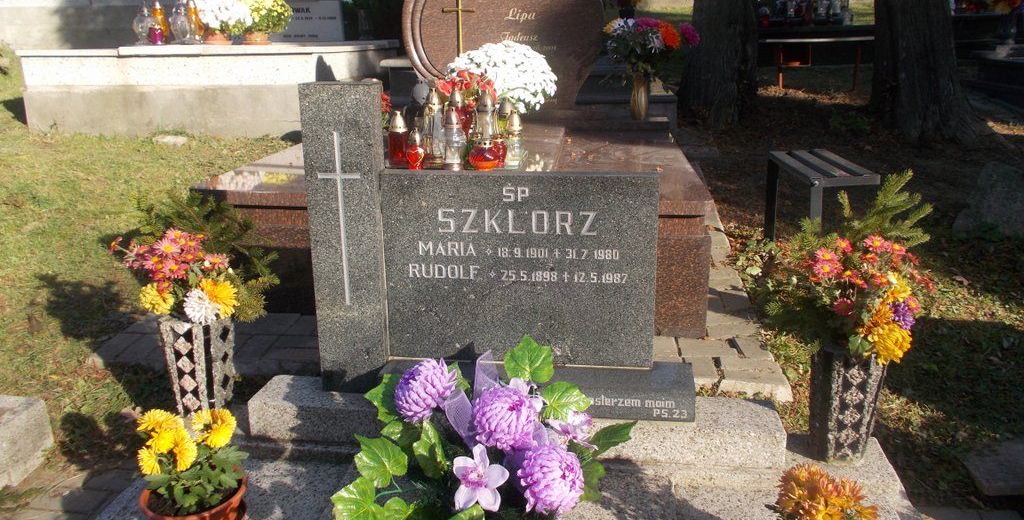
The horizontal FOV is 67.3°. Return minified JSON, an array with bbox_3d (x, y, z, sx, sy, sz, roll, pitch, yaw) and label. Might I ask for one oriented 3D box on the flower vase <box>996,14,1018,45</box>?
[{"bbox_3d":[4.188,-1.948,6.500,0.150,0.260,0.150,1,14,7],"label":"flower vase"}]

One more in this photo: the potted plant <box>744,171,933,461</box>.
[{"bbox_3d":[0.748,0.140,1.810,0.410,0.670,0.350,1,15,9],"label":"potted plant"}]

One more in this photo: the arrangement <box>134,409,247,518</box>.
[{"bbox_3d":[-0.627,0.399,1.500,0.190,0.165,0.175,1,14,7],"label":"arrangement"}]

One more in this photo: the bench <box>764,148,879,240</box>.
[{"bbox_3d":[1.362,-0.211,3.459,0.310,0.460,1.030,2,14,10],"label":"bench"}]

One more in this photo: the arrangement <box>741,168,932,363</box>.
[{"bbox_3d":[0.738,0.015,1.750,0.380,0.385,0.310,1,14,7],"label":"arrangement"}]

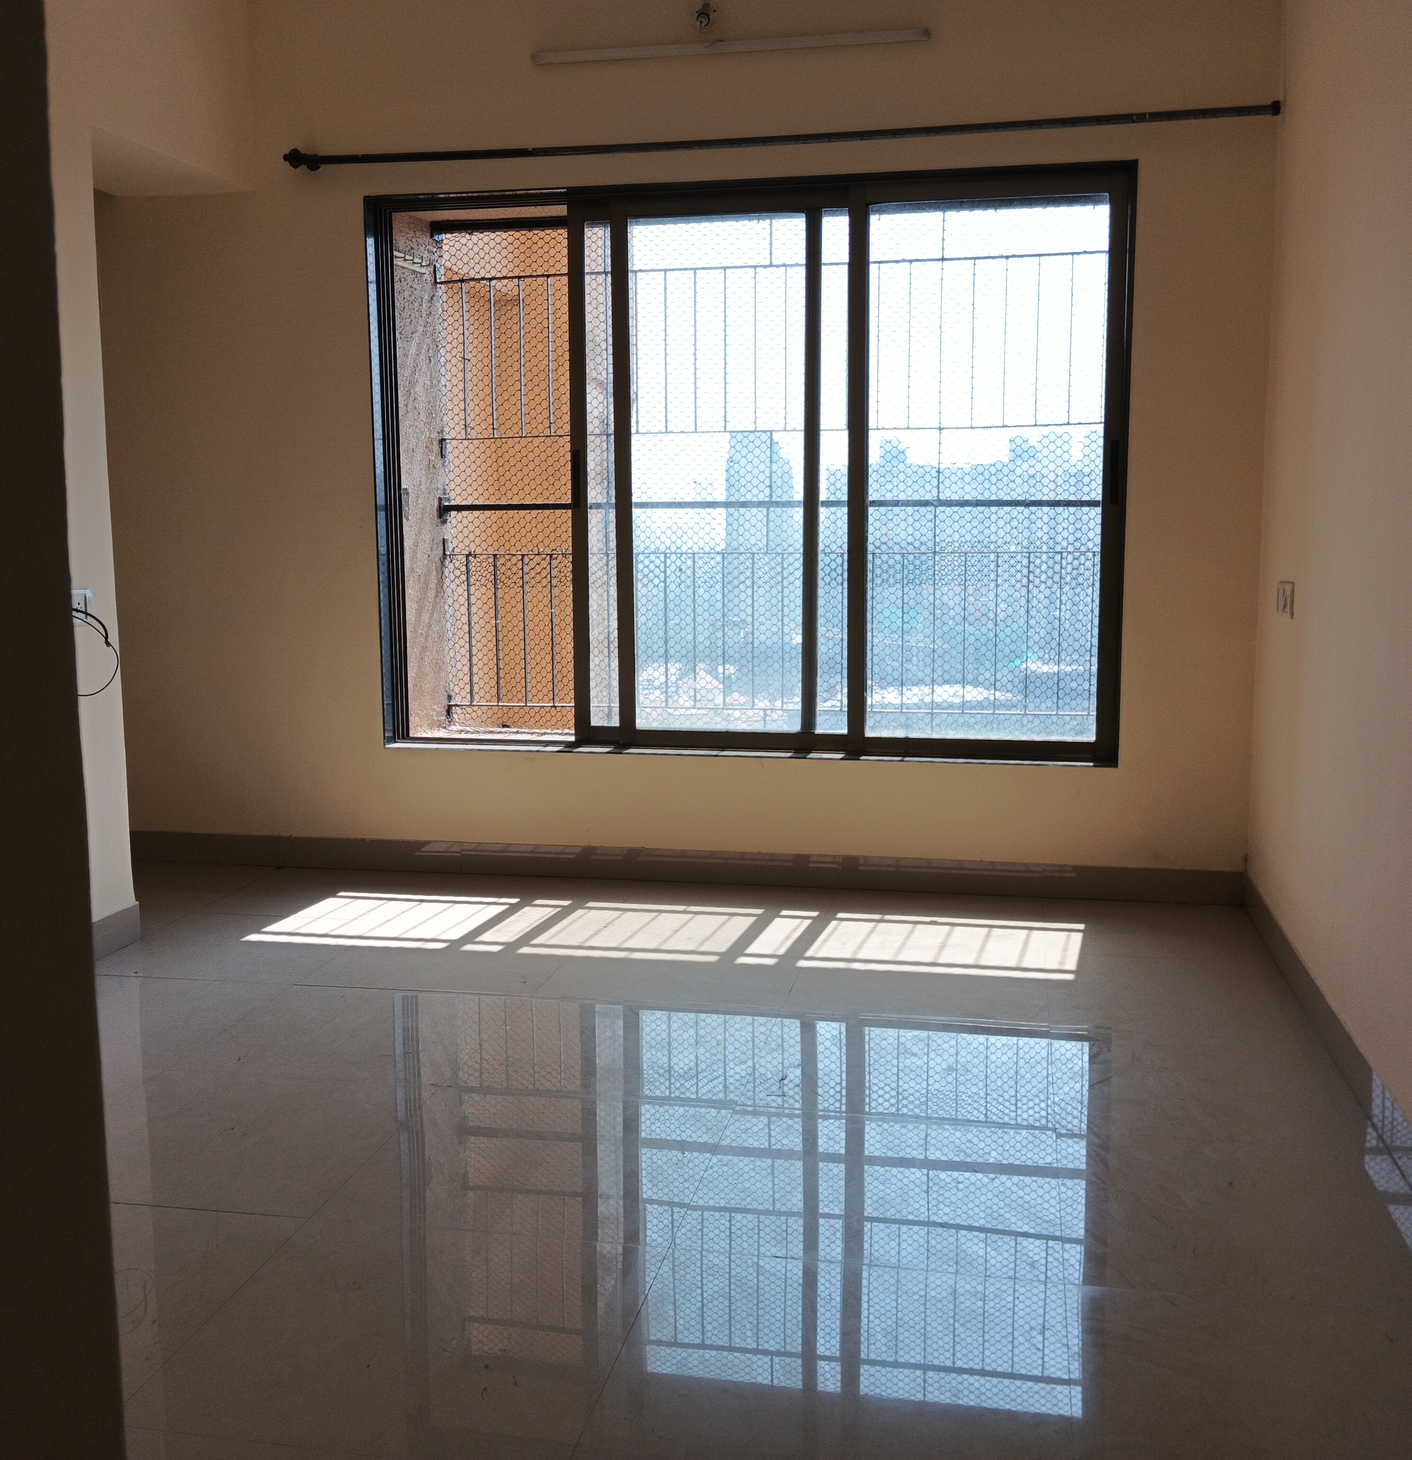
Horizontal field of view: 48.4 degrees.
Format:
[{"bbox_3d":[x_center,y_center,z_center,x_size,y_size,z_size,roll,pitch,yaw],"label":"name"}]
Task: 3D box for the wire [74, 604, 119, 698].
[{"bbox_3d":[-1.538,-0.193,3.922,0.100,0.220,0.240,1,8,11],"label":"wire"}]

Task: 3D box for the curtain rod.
[{"bbox_3d":[0.132,-1.684,4.464,2.854,0.065,0.090,1,8,11],"label":"curtain rod"}]

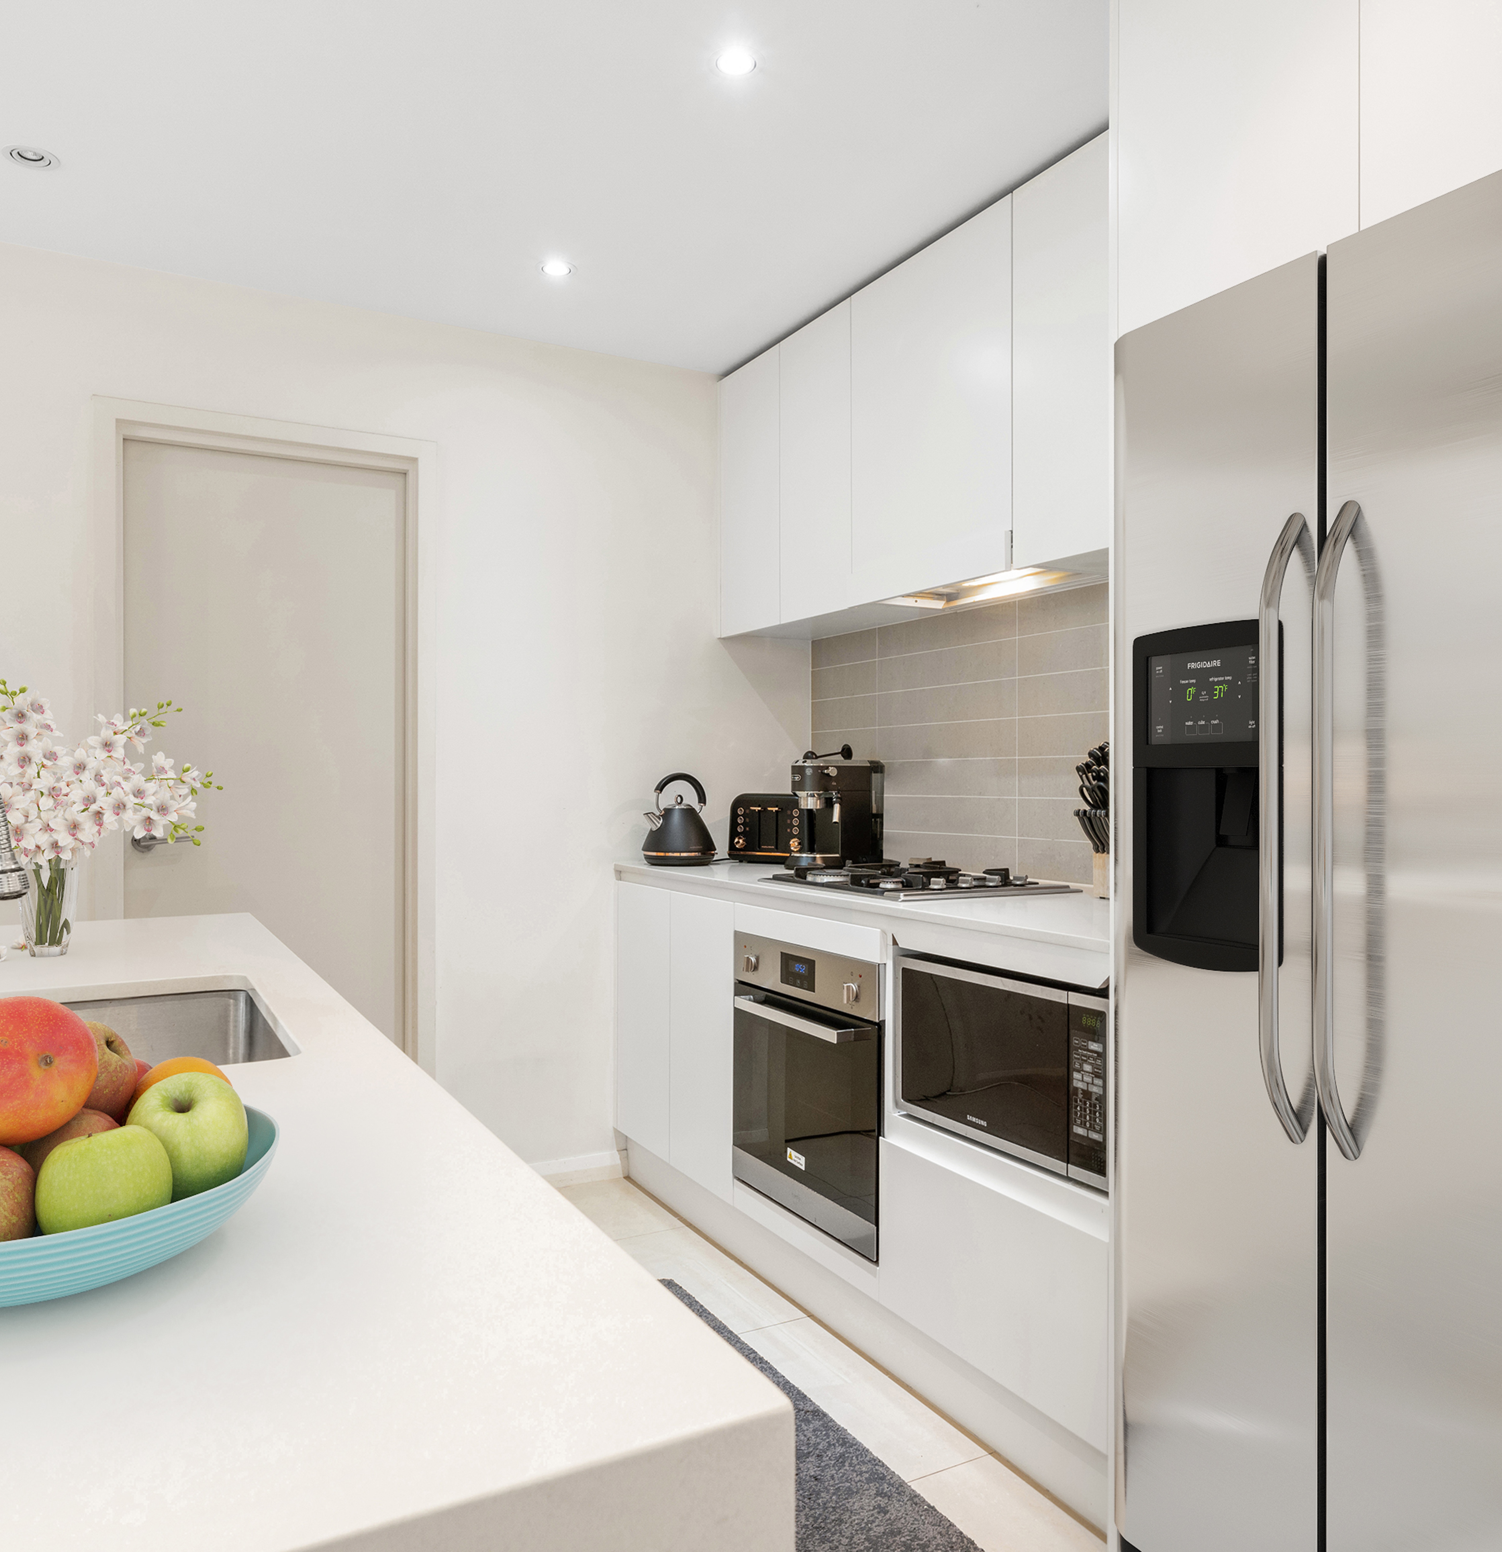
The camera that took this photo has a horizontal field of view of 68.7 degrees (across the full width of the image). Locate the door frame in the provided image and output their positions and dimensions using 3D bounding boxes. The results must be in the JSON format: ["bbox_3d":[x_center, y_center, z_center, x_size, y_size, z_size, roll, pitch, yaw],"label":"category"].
[{"bbox_3d":[-1.215,0.157,2.790,0.800,2.085,0.120,0,0,-28],"label":"door frame"}]

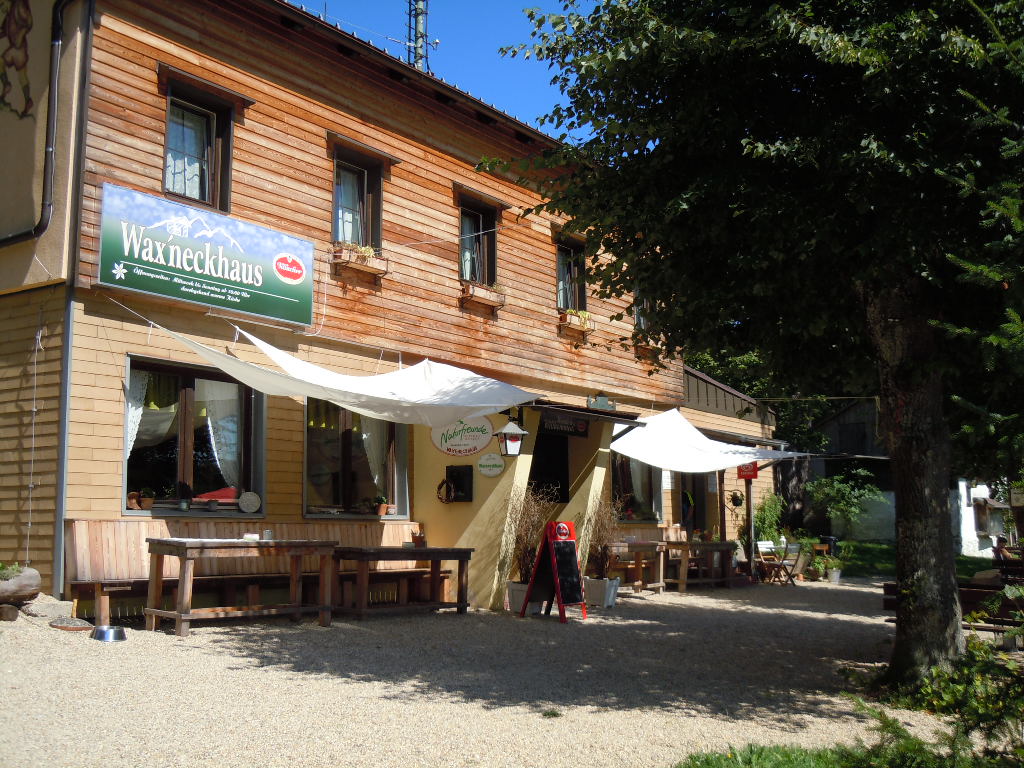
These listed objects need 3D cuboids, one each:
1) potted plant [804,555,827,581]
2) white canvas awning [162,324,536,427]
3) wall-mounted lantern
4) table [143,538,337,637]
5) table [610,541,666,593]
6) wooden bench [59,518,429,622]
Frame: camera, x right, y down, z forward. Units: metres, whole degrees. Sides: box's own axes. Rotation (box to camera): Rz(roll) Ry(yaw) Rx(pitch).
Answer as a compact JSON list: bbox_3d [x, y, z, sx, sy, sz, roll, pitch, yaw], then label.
[{"bbox_3d":[6.353,3.854,24.111,0.400,0.520,0.400,-6,-10,36],"label":"potted plant"},{"bbox_3d":[-1.769,-0.046,13.499,1.600,1.150,5.300,-6,-9,34],"label":"white canvas awning"},{"bbox_3d":[-0.019,0.651,14.300,0.340,0.480,0.340,3,-8,-26],"label":"wall-mounted lantern"},{"bbox_3d":[-2.416,1.804,10.393,0.560,0.770,1.800,-6,-9,34],"label":"table"},{"bbox_3d":[1.601,2.728,16.855,0.580,0.760,1.850,-6,-9,34],"label":"table"},{"bbox_3d":[-2.443,1.993,12.569,0.540,0.972,5.060,-6,-10,36],"label":"wooden bench"}]

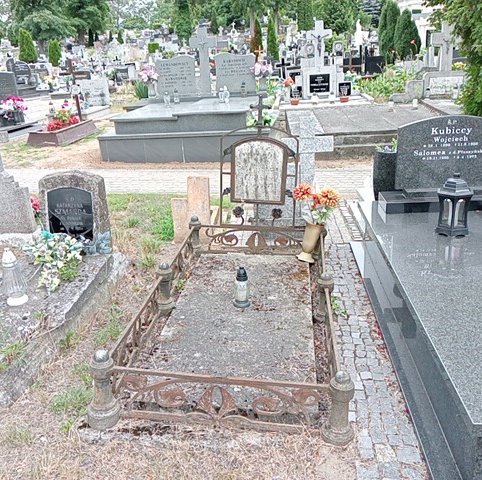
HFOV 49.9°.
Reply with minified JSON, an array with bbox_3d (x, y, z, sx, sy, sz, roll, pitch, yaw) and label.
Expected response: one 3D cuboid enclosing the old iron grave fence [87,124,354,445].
[{"bbox_3d":[0.017,-0.009,2.946,1.120,1.010,2.150,1,20,7],"label":"old iron grave fence"}]

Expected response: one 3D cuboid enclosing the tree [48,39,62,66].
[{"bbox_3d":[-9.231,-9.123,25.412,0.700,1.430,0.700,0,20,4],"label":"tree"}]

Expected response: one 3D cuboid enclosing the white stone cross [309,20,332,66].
[{"bbox_3d":[1.455,-3.650,9.633,0.470,0.800,0.130,0,20,4],"label":"white stone cross"}]

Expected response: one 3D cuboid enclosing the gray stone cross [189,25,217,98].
[{"bbox_3d":[-0.709,-3.284,9.553,0.520,1.250,0.140,0,20,4],"label":"gray stone cross"}]

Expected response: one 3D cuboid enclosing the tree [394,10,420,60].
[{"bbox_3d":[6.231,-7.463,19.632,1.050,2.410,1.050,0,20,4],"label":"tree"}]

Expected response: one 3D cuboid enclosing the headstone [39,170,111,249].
[{"bbox_3d":[-1.180,-0.206,3.818,0.480,0.590,0.180,1,20,7],"label":"headstone"}]

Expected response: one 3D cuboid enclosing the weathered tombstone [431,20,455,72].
[{"bbox_3d":[4.280,-3.950,10.588,0.680,0.960,0.160,0,20,4],"label":"weathered tombstone"}]

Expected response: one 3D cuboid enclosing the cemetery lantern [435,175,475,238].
[{"bbox_3d":[1.475,-0.244,3.553,0.235,0.385,0.225,0,20,4],"label":"cemetery lantern"}]

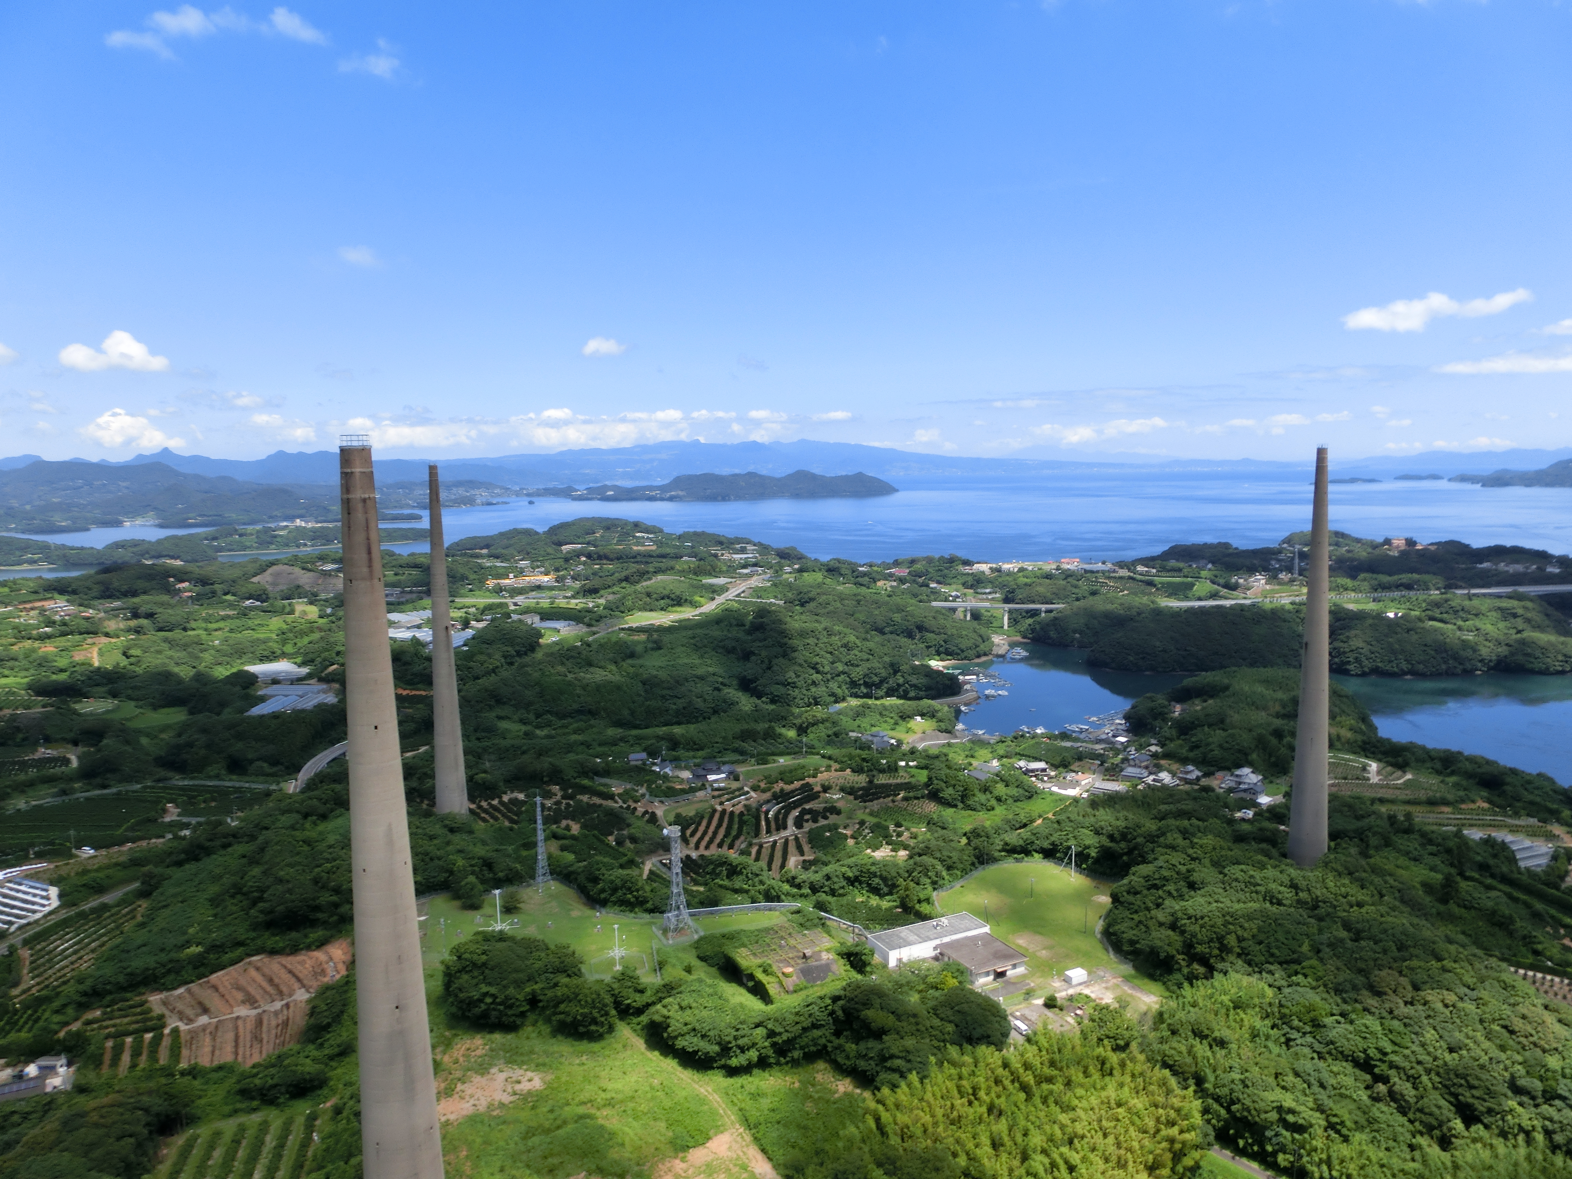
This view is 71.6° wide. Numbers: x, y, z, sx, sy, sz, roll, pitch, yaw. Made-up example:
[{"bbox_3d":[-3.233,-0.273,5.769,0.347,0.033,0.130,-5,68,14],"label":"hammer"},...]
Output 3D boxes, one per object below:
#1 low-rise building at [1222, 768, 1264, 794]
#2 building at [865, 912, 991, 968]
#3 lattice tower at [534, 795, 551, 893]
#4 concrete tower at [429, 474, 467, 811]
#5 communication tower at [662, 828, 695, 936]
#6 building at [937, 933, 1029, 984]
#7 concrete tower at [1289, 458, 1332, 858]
[{"bbox_3d":[228.526,93.746,543.637,14.500,8.800,12.500,3,8,34],"label":"low-rise building"},{"bbox_3d":[39.196,95.605,298.261,32.000,4.500,10.900,-4,7,-26],"label":"building"},{"bbox_3d":[-76.946,79.701,343.644,4.500,30.600,4.500,-6,8,-34],"label":"lattice tower"},{"bbox_3d":[-128.033,21.192,407.579,12.200,135.600,12.200,-1,7,0],"label":"concrete tower"},{"bbox_3d":[-30.722,82.210,307.596,7.800,31.900,7.800,-4,7,-26],"label":"communication tower"},{"bbox_3d":[51.553,97.230,287.969,16.400,3.500,17.600,-4,7,-26],"label":"building"},{"bbox_3d":[163.493,24.238,336.837,12.200,136.300,12.200,-1,7,0],"label":"concrete tower"}]

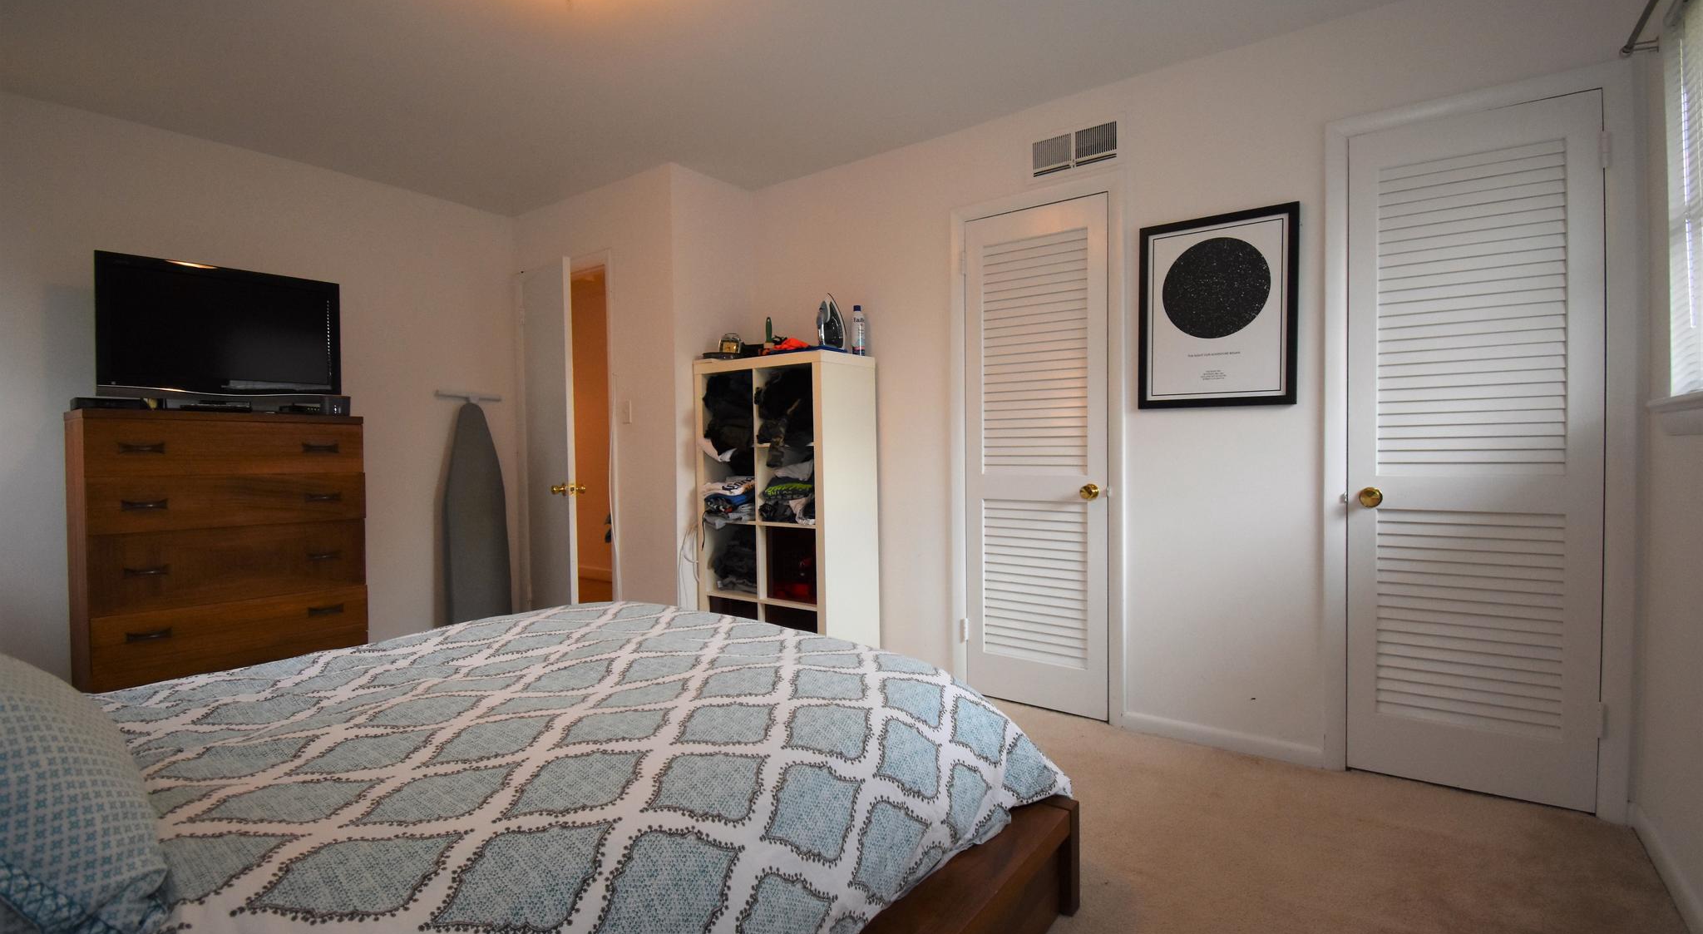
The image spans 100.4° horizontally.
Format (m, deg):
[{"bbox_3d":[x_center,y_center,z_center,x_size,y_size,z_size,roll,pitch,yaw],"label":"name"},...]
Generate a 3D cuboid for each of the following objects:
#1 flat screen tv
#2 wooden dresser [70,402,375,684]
[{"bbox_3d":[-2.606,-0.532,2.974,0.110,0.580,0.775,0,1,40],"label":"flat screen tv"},{"bbox_3d":[-2.598,0.401,2.981,0.450,1.215,0.860,0,1,38],"label":"wooden dresser"}]

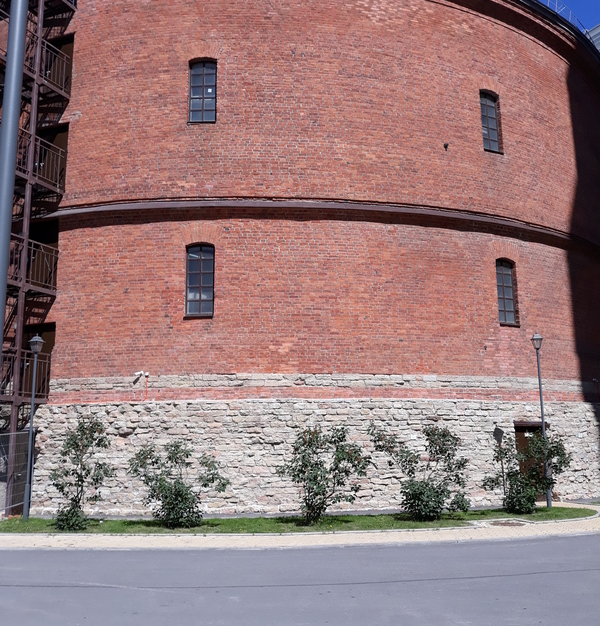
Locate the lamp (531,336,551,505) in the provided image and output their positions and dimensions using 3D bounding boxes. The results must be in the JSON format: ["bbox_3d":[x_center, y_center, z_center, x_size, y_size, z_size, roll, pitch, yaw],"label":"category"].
[{"bbox_3d":[6.054,2.627,15.539,0.360,4.290,0.360,-4,-11,21],"label":"lamp"}]

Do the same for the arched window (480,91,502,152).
[{"bbox_3d":[5.717,-5.713,18.834,0.750,2.000,0.200,5,-11,-28],"label":"arched window"}]

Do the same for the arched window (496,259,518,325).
[{"bbox_3d":[5.938,-0.570,18.033,0.750,2.000,0.200,5,-11,-29],"label":"arched window"}]

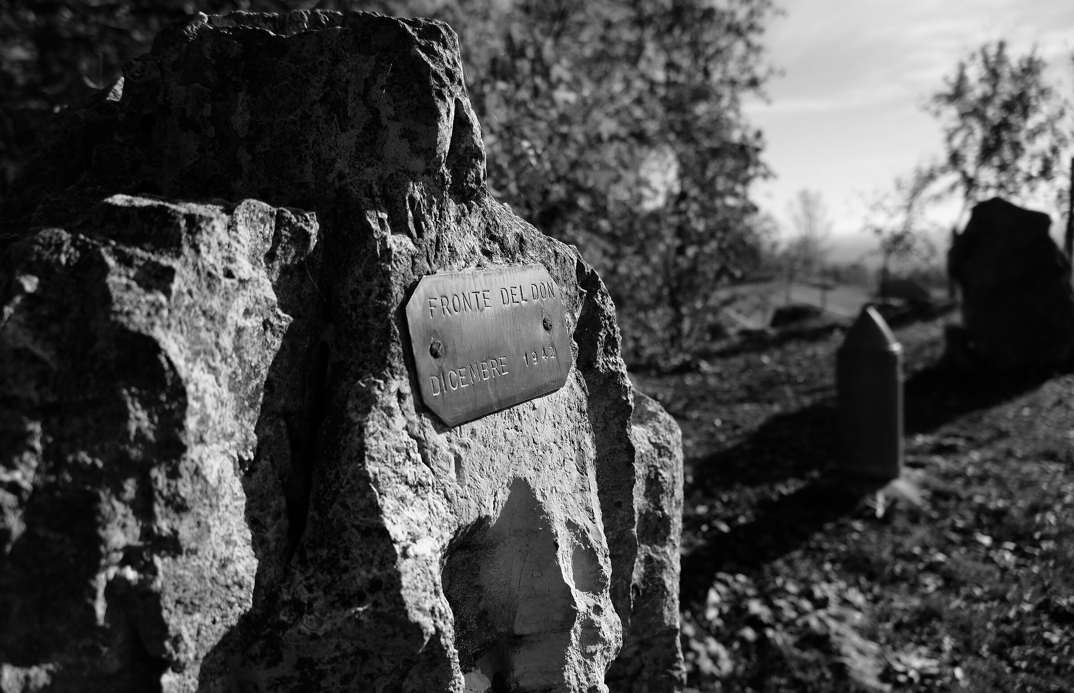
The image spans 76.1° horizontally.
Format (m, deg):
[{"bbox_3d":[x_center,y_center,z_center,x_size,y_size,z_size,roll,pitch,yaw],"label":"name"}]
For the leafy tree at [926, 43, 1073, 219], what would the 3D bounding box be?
[{"bbox_3d":[7.685,-2.871,11.500,1.988,4.288,1.888,4,11,34],"label":"leafy tree"}]

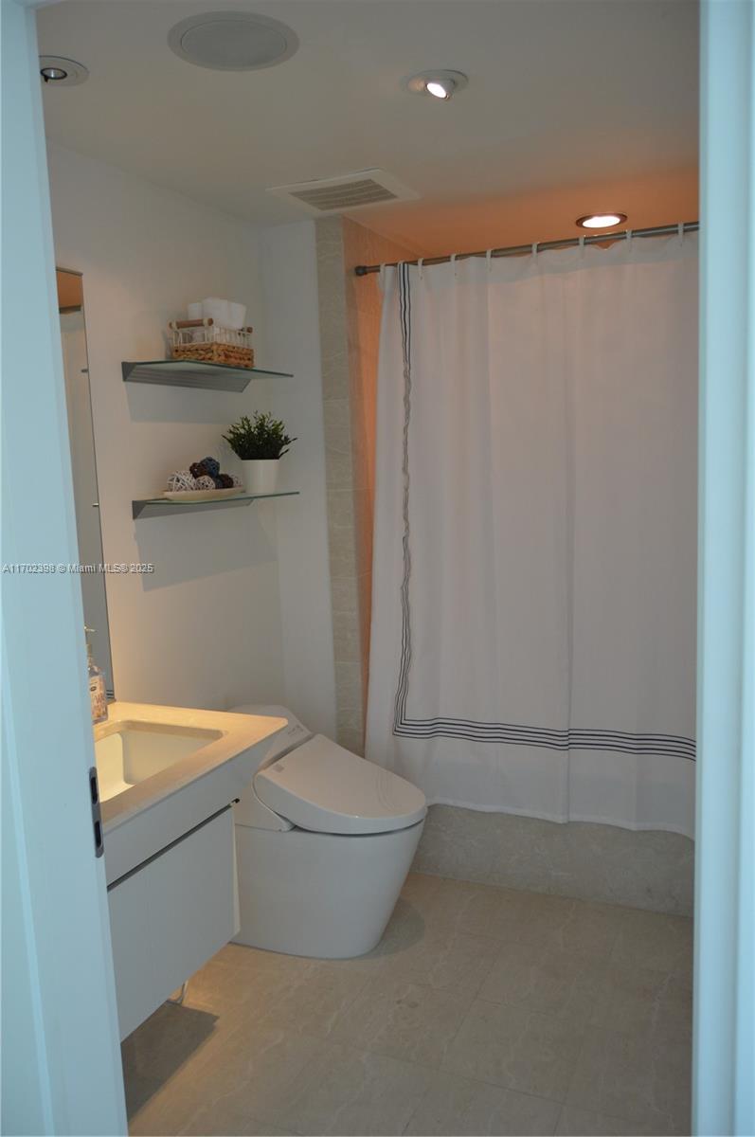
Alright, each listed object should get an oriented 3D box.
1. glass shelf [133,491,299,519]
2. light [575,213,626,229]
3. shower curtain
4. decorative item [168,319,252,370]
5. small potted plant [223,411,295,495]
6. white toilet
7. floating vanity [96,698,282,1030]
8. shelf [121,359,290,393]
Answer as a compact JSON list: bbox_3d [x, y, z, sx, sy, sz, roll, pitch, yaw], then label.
[{"bbox_3d":[-0.475,-0.203,2.648,0.205,0.051,0.610,1,8,24],"label":"glass shelf"},{"bbox_3d":[0.805,-1.243,3.054,0.180,0.025,0.180,1,8,24],"label":"light"},{"bbox_3d":[0.648,-0.088,2.738,1.495,1.853,0.150,1,8,24],"label":"shower curtain"},{"bbox_3d":[-0.495,-0.663,2.550,0.157,0.120,0.230,1,8,24],"label":"decorative item"},{"bbox_3d":[-0.388,-0.382,2.798,0.220,0.265,0.220,-2,7,0],"label":"small potted plant"},{"bbox_3d":[-0.180,0.831,2.715,0.724,0.645,0.400,1,8,24],"label":"white toilet"},{"bbox_3d":[-0.644,0.645,1.875,0.540,0.420,0.883,1,8,24],"label":"floating vanity"},{"bbox_3d":[-0.492,-0.585,2.601,0.200,0.050,0.610,1,8,24],"label":"shelf"}]

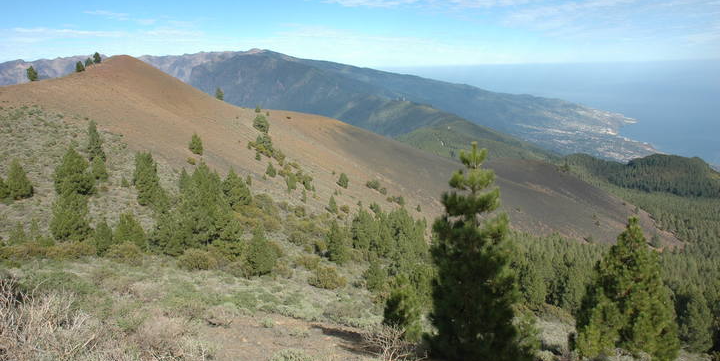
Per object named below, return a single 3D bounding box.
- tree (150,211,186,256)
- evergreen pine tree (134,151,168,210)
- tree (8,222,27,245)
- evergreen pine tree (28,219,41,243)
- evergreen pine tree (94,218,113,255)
[{"bbox_3d":[-17.035,4.715,48.000,3.202,3.797,3.202,-6,14,-20],"label":"tree"},{"bbox_3d":[-28.919,-0.142,74.000,4.653,7.755,4.653,-1,13,0],"label":"evergreen pine tree"},{"bbox_3d":[-31.102,4.813,49.000,1.635,2.114,1.635,-10,16,-33],"label":"tree"},{"bbox_3d":[-29.558,4.631,49.000,1.090,2.114,1.090,-9,15,-31],"label":"evergreen pine tree"},{"bbox_3d":[-27.220,5.841,57.000,1.737,4.018,1.737,-1,13,0],"label":"evergreen pine tree"}]

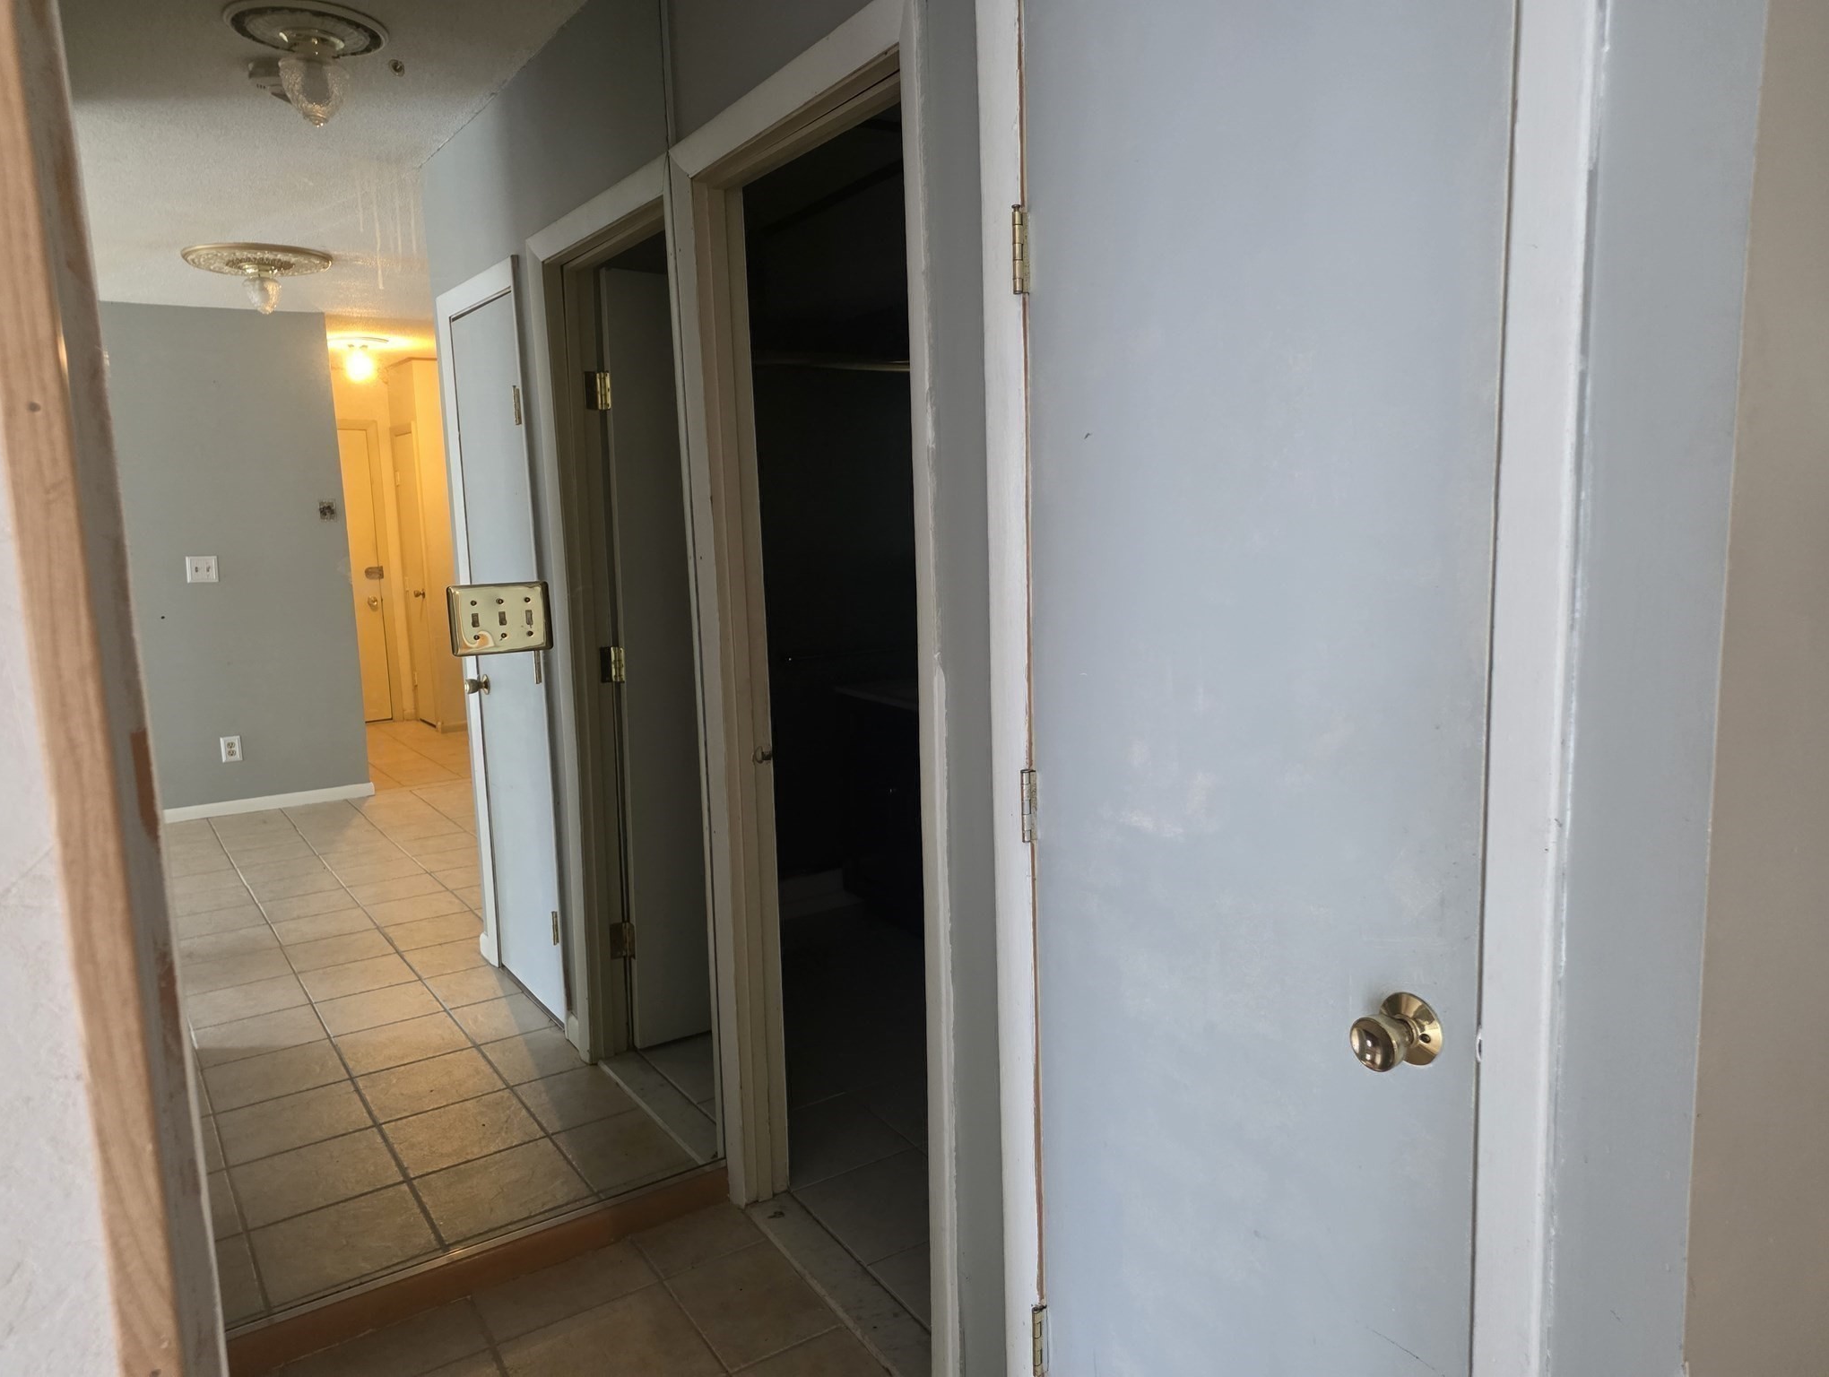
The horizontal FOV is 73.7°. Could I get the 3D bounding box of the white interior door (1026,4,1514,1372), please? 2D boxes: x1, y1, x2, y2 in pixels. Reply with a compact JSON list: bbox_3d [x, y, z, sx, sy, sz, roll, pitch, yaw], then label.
[{"bbox_3d":[0.332,0.185,1.313,0.035,1.990,0.610,-7,9,-32],"label":"white interior door"}]

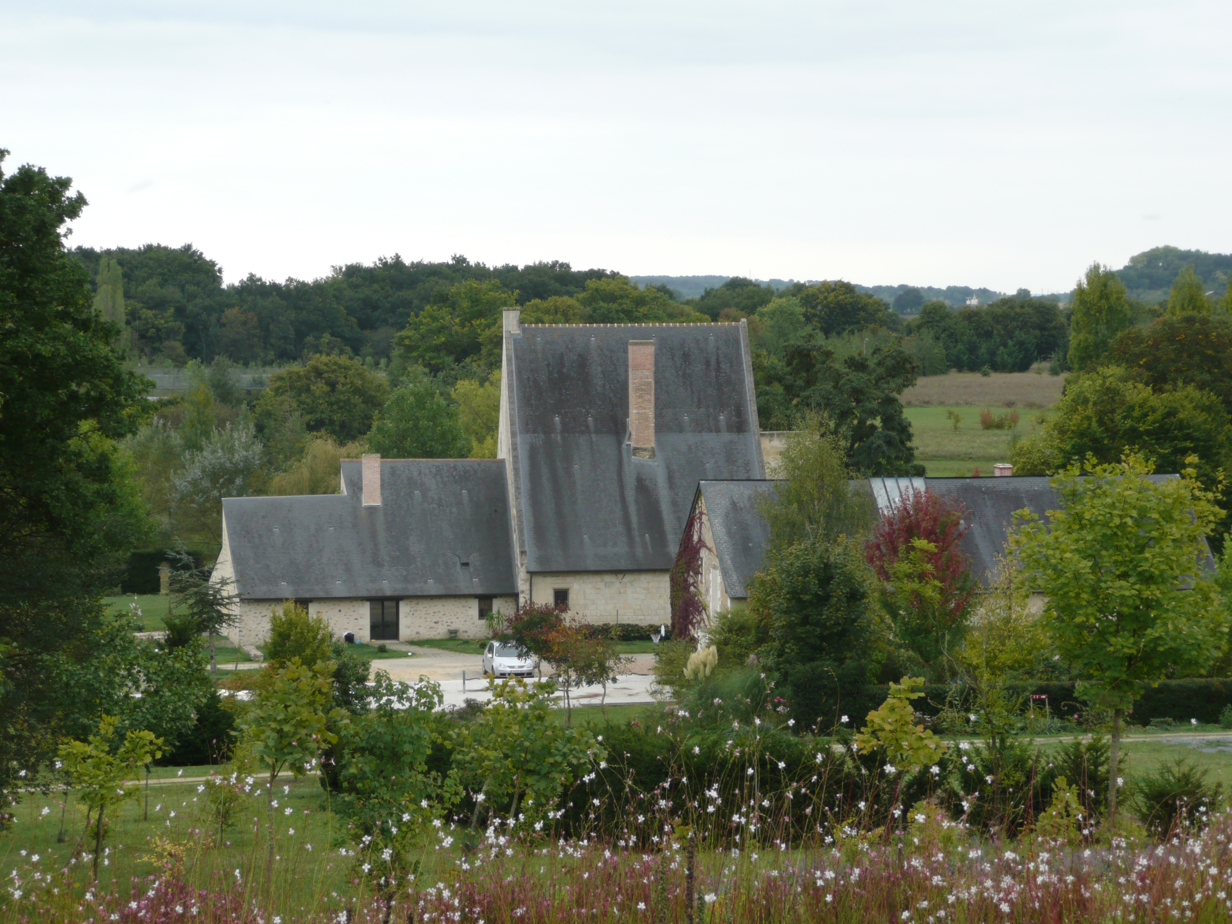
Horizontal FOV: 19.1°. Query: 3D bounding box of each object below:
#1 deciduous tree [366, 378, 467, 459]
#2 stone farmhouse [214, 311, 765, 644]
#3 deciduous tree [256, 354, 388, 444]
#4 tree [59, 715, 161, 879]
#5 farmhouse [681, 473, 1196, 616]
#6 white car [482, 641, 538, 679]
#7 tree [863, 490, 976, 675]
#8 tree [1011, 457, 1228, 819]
[{"bbox_3d":[-12.934,-0.345,240.243,7.200,10.600,7.000,0,3,0],"label":"deciduous tree"},{"bbox_3d":[-5.900,0.260,179.800,25.800,15.400,14.500,-1,3,-9],"label":"stone farmhouse"},{"bbox_3d":[-24.809,-3.663,310.252,11.200,11.000,10.500,0,3,0],"label":"deciduous tree"},{"bbox_3d":[-7.872,5.208,57.000,1.650,2.600,1.600,0,3,0],"label":"tree"},{"bbox_3d":[14.886,4.643,164.944,22.500,7.900,9.700,-1,3,-12],"label":"farmhouse"},{"bbox_3d":[-4.628,8.334,154.600,1.770,1.490,4.200,-1,3,-10],"label":"white car"},{"bbox_3d":[12.114,5.118,146.000,4.300,8.200,4.200,0,3,0],"label":"tree"},{"bbox_3d":[9.338,3.294,68.000,4.000,6.800,3.900,0,3,0],"label":"tree"}]

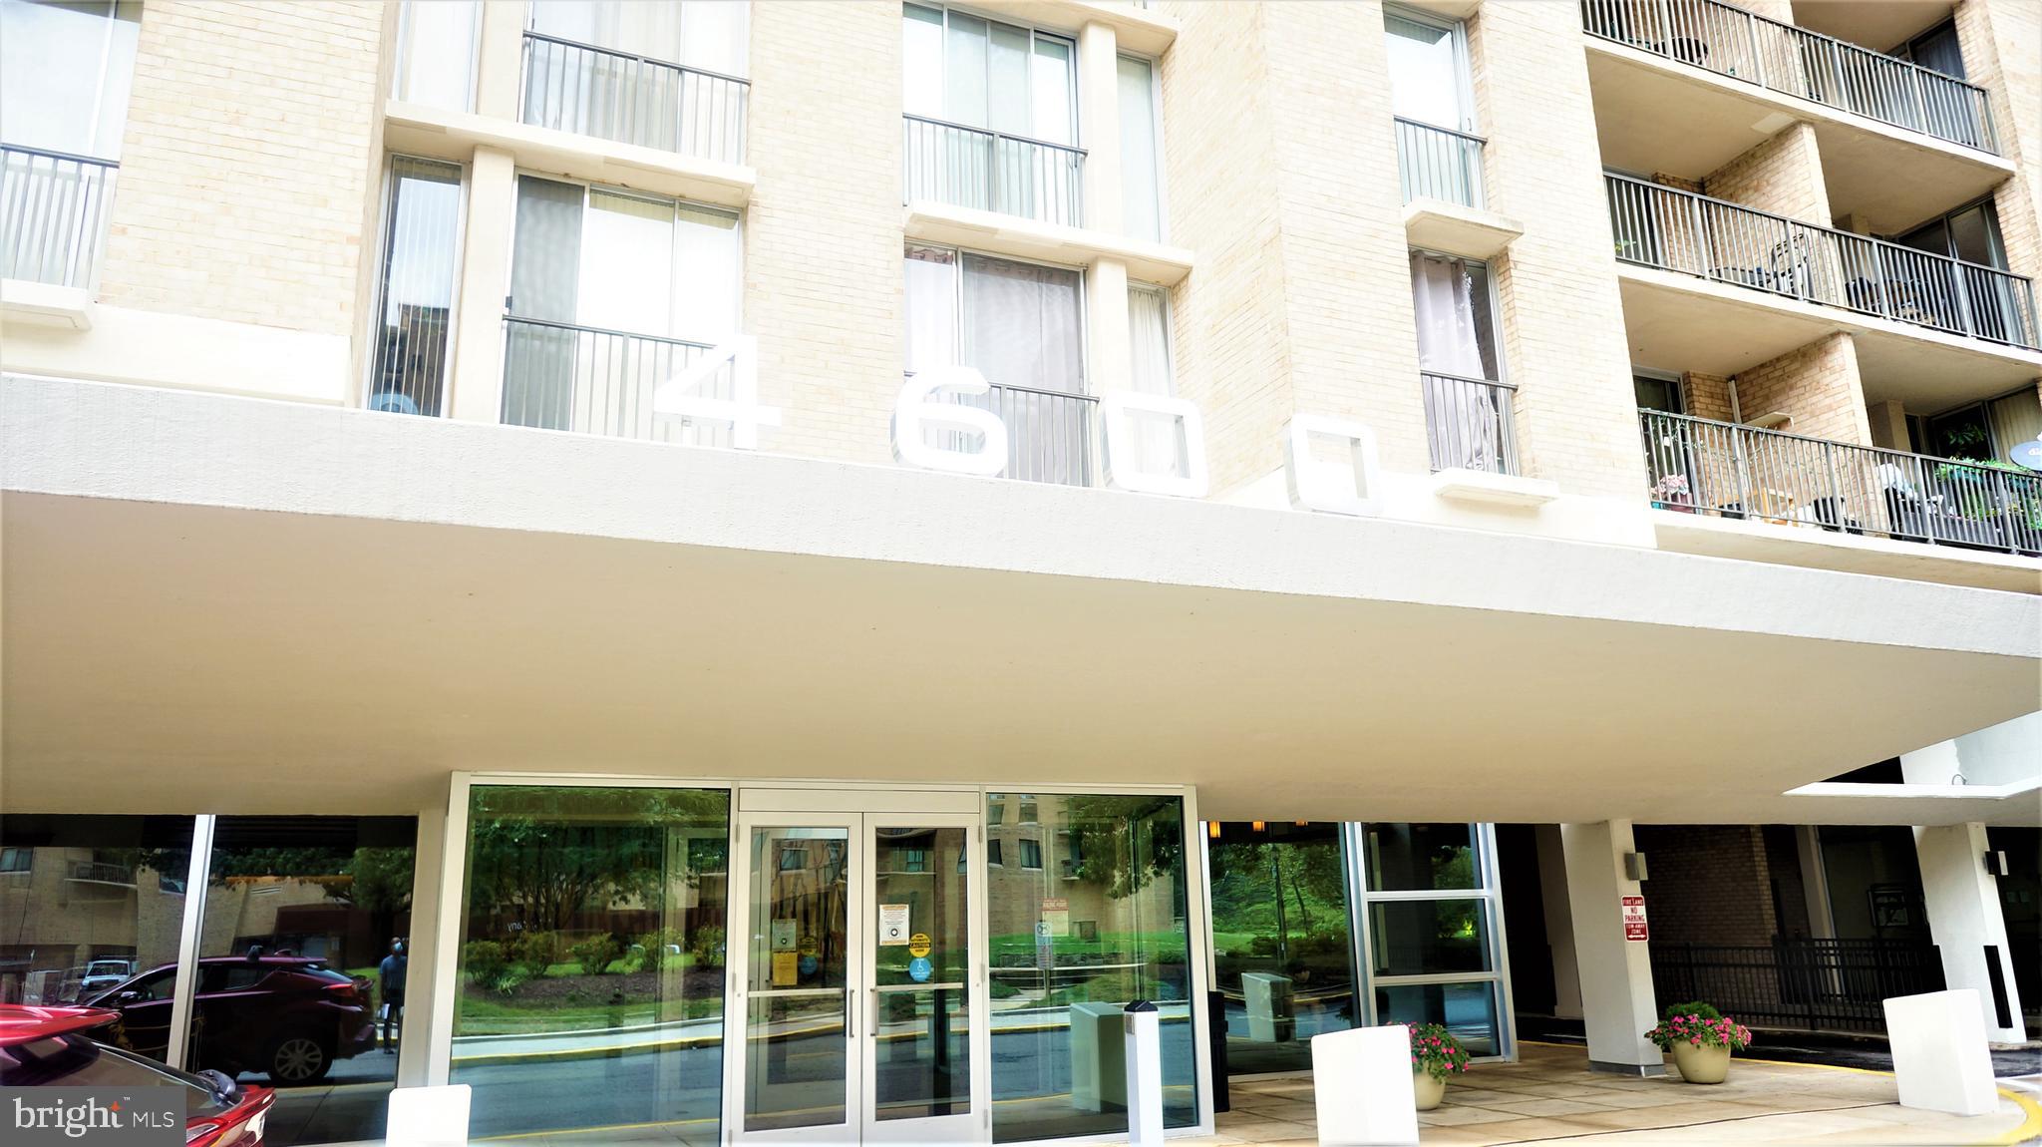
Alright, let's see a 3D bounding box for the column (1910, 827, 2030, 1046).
[{"bbox_3d":[11.264,4.242,15.461,0.322,2.484,0.675,4,-15,-22],"label":"column"}]

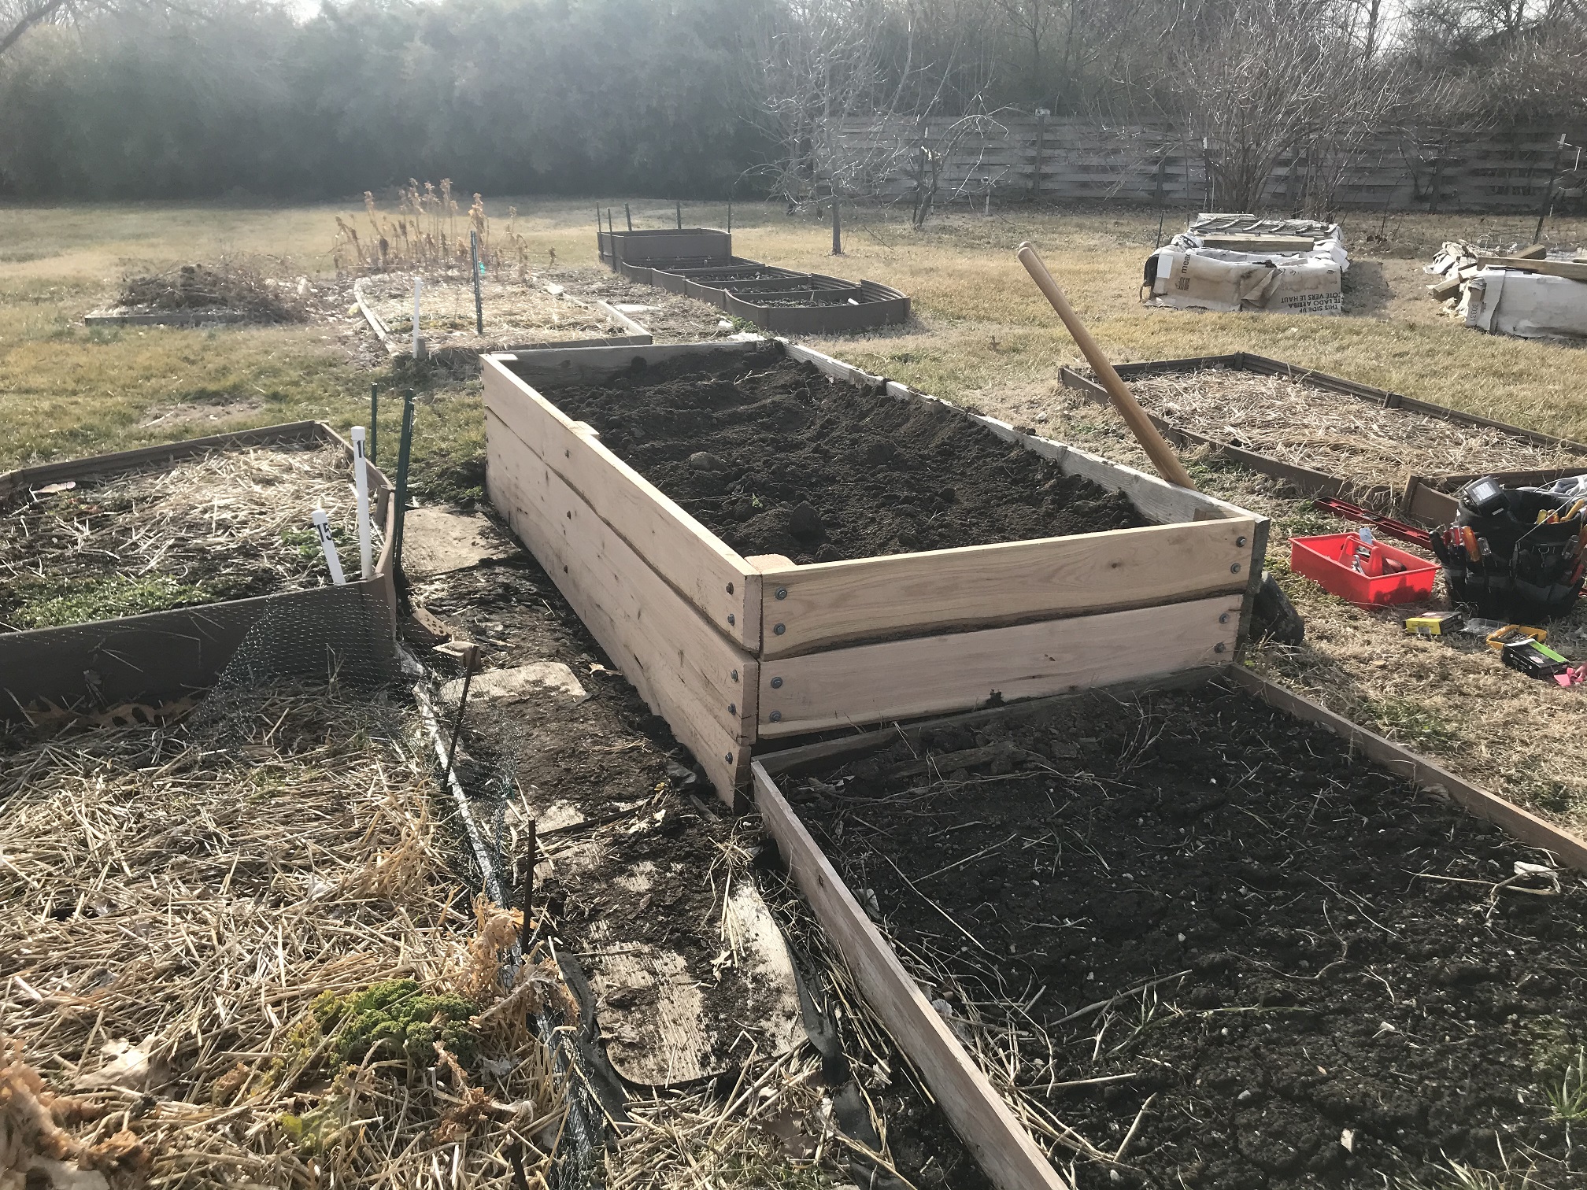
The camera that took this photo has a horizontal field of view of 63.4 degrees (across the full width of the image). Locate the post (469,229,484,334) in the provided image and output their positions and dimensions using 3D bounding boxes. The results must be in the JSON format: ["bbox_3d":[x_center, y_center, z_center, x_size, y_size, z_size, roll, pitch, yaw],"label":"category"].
[{"bbox_3d":[-2.118,-2.076,8.595,0.036,0.710,0.036,0,19,-3],"label":"post"}]

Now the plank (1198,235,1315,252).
[{"bbox_3d":[3.706,-2.815,10.300,0.960,0.080,0.120,1,19,0],"label":"plank"}]

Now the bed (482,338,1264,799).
[{"bbox_3d":[-0.071,-0.333,4.300,1.363,0.550,3.070,-7,21,-22],"label":"bed"}]

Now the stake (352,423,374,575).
[{"bbox_3d":[-1.184,-0.221,3.532,0.036,0.490,0.036,18,24,36],"label":"stake"}]

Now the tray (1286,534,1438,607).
[{"bbox_3d":[1.724,-0.095,3.891,0.249,0.130,0.361,-5,20,-19],"label":"tray"}]

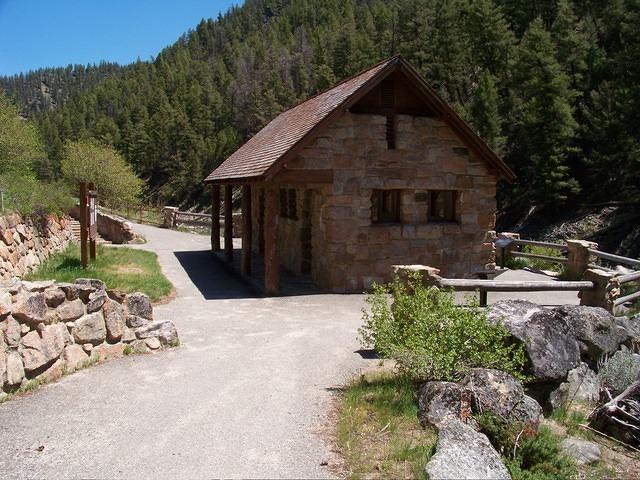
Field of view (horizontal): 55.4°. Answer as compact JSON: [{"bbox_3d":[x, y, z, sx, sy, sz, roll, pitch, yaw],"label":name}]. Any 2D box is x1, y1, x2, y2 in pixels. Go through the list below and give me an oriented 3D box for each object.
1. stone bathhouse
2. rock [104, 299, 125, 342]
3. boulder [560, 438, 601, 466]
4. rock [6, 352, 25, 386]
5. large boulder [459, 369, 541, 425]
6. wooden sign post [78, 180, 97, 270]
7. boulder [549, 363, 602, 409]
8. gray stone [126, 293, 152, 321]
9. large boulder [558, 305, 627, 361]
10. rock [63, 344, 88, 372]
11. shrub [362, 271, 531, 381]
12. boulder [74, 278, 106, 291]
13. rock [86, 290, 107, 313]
[{"bbox_3d":[0.158,-1.881,18.188,5.975,4.976,10.253,-2,5,-17],"label":"stone bathhouse"},{"bbox_3d":[-2.243,0.876,6.662,0.210,0.480,0.220,3,6,35],"label":"rock"},{"bbox_3d":[1.835,1.495,4.300,0.290,0.170,0.240,2,5,23],"label":"boulder"},{"bbox_3d":[-2.920,1.223,5.850,0.200,0.340,0.250,-3,6,-27],"label":"rock"},{"bbox_3d":[1.467,1.263,4.950,0.650,0.380,0.500,1,5,17],"label":"large boulder"},{"bbox_3d":[-5.717,-0.409,15.181,0.240,2.030,1.484,-1,5,-11],"label":"wooden sign post"},{"bbox_3d":[2.795,1.598,6.700,0.540,0.440,0.480,2,5,23],"label":"boulder"},{"bbox_3d":[-2.172,0.796,7.300,0.320,0.320,0.270,-3,6,-30],"label":"gray stone"},{"bbox_3d":[3.297,1.103,7.400,0.790,0.600,0.660,2,5,24],"label":"large boulder"},{"bbox_3d":[-2.685,1.301,6.700,0.300,0.300,0.260,-2,5,-22],"label":"rock"},{"bbox_3d":[1.201,0.810,6.100,1.660,1.020,1.350,1,5,11],"label":"shrub"},{"bbox_3d":[-2.746,0.532,7.300,0.380,0.170,0.340,-2,5,-21],"label":"boulder"},{"bbox_3d":[-2.388,0.656,6.520,0.210,0.240,0.220,3,6,35],"label":"rock"}]

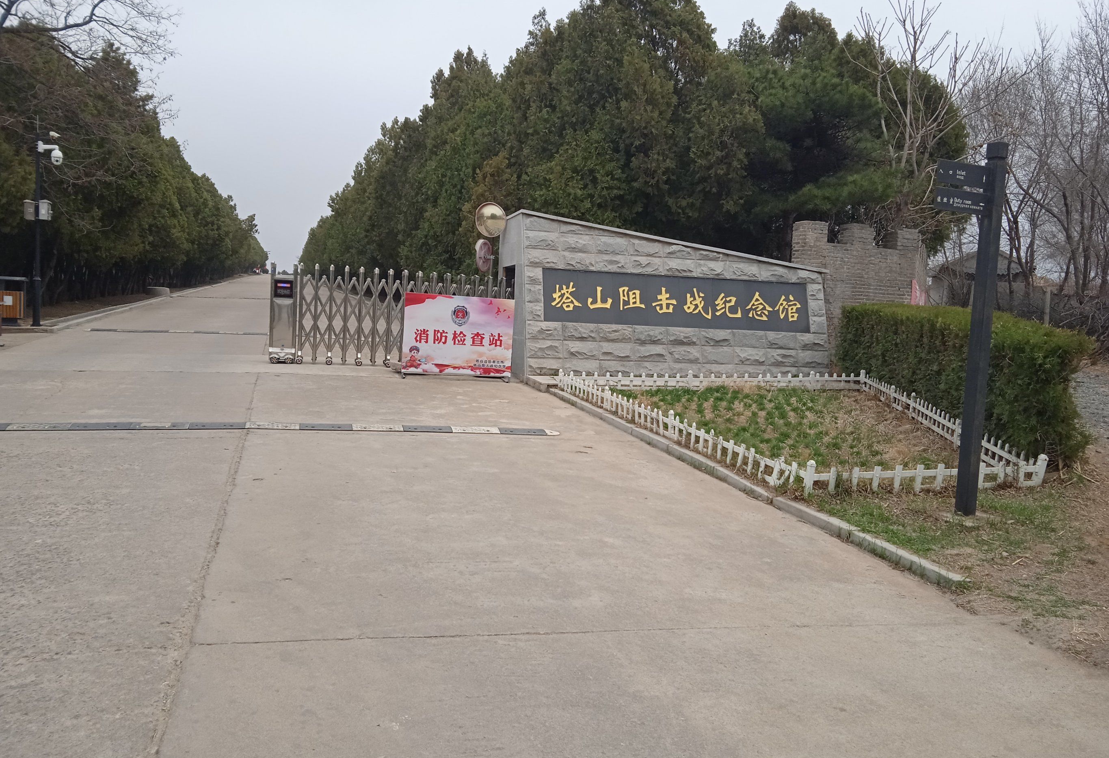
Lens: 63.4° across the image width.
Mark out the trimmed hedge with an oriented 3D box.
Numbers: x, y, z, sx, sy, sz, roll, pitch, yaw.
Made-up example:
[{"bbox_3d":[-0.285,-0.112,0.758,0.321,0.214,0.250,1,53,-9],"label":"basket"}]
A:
[{"bbox_3d":[5.228,-0.173,12.691,0.750,1.360,9.400,4,5,7],"label":"trimmed hedge"}]

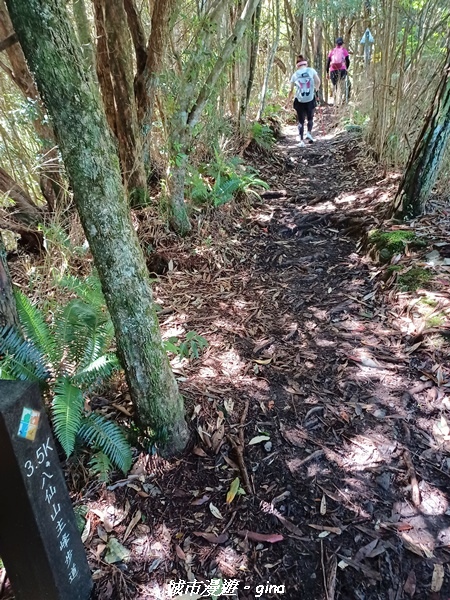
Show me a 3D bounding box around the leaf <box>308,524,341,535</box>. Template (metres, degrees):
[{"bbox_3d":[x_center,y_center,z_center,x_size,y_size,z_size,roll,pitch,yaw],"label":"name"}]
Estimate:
[{"bbox_3d":[0.340,0.780,1.471,0.109,0.013,0.025,2,28,9],"label":"leaf"}]

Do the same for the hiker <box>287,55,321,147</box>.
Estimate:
[{"bbox_3d":[1.521,-3.800,8.352,0.600,1.600,0.500,2,27,13],"label":"hiker"}]

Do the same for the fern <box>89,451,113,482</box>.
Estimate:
[{"bbox_3d":[-0.462,0.619,1.620,0.100,0.070,0.120,-6,25,-7],"label":"fern"}]

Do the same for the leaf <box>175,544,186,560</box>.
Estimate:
[{"bbox_3d":[-0.149,0.829,1.423,0.021,0.010,0.065,-20,33,-29],"label":"leaf"}]

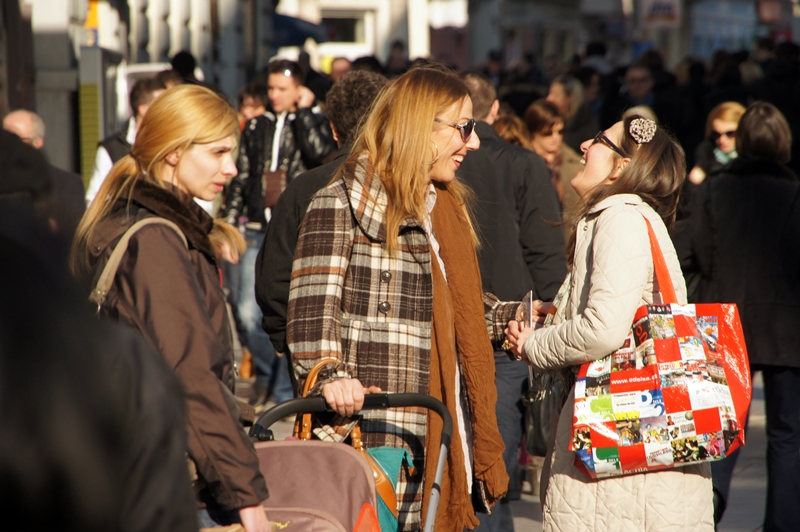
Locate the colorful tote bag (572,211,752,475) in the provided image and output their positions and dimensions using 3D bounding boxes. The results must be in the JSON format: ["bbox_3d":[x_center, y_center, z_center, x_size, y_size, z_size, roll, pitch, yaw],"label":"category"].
[{"bbox_3d":[0.536,0.164,13.700,0.360,0.520,0.180,-7,2,-2],"label":"colorful tote bag"}]

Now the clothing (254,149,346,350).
[{"bbox_3d":[-0.144,-0.004,19.400,0.580,0.720,0.340,0,2,-9],"label":"clothing"}]

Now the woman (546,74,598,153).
[{"bbox_3d":[1.003,-0.246,38.500,0.360,1.680,0.480,-2,2,-44],"label":"woman"}]

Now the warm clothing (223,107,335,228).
[{"bbox_3d":[-0.593,-0.470,32.800,0.540,0.630,0.360,0,2,14],"label":"warm clothing"}]

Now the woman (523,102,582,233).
[{"bbox_3d":[0.661,0.075,28.700,0.500,1.610,0.340,0,2,-14],"label":"woman"}]

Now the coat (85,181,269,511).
[{"bbox_3d":[-0.463,0.168,13.750,0.380,0.690,0.480,0,2,7],"label":"coat"}]

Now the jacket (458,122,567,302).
[{"bbox_3d":[0.301,-0.104,24.300,0.600,0.820,0.340,0,2,12],"label":"jacket"}]

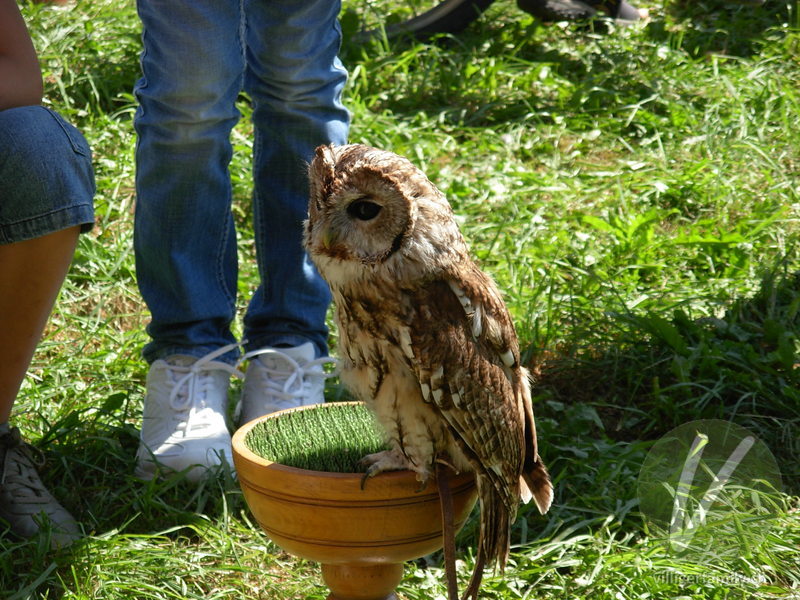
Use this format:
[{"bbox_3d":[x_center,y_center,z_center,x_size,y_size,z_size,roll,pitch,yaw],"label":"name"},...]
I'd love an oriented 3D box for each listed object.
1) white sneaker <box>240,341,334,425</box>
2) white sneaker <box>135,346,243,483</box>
[{"bbox_3d":[-0.107,0.078,4.133,0.094,0.097,0.245,0,17,0],"label":"white sneaker"},{"bbox_3d":[-0.192,0.087,4.103,0.094,0.097,0.245,0,17,1],"label":"white sneaker"}]

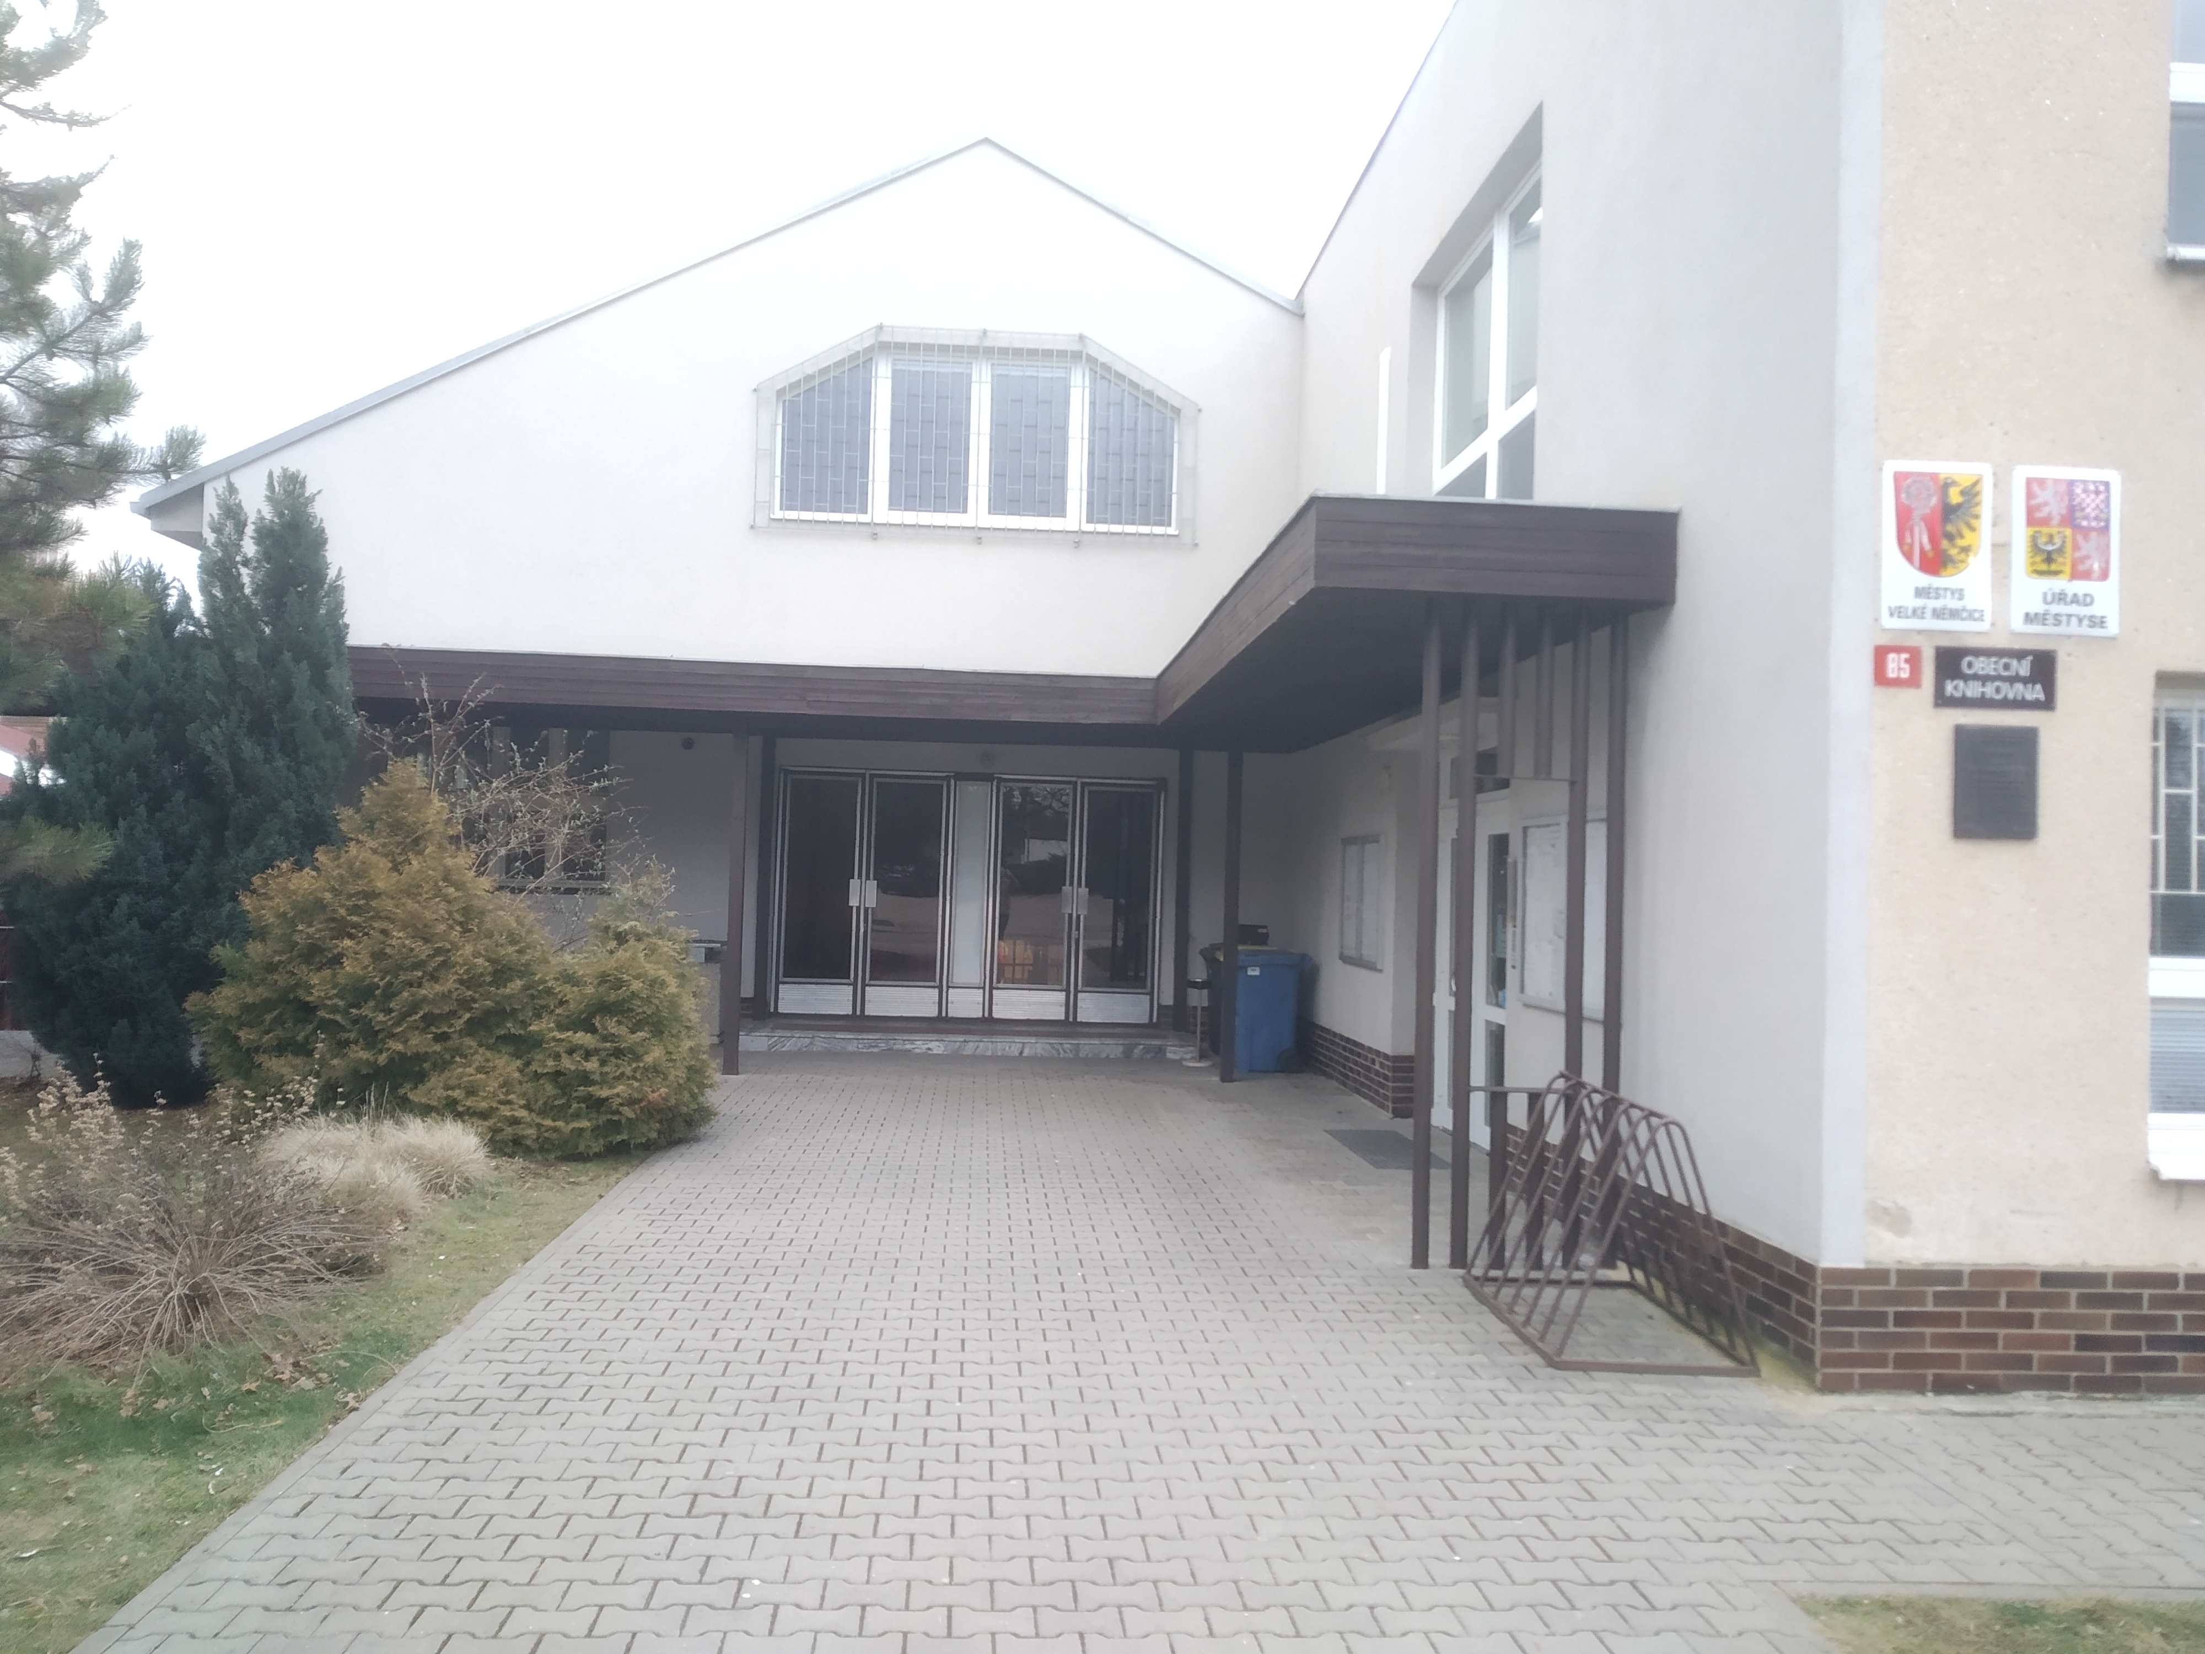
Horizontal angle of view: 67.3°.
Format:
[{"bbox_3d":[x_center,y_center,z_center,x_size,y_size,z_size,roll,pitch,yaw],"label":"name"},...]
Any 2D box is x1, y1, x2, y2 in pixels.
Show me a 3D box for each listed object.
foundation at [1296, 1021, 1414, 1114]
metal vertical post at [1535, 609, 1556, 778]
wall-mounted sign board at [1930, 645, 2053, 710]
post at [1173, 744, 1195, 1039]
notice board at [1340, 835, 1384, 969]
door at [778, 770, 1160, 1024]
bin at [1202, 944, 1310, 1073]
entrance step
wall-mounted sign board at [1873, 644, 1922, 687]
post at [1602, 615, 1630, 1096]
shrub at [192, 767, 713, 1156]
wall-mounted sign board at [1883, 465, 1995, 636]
[{"bbox_3d":[2.067,1.948,13.968,0.200,0.450,3.950,2,-2,-4],"label":"foundation"},{"bbox_3d":[2.021,-0.606,7.564,0.057,0.780,0.057,2,-2,-4],"label":"metal vertical post"},{"bbox_3d":[3.170,-0.525,5.874,0.447,0.213,0.020,2,-2,-4],"label":"wall-mounted sign board"},{"bbox_3d":[0.783,0.622,16.226,0.140,2.770,0.140,2,-2,-4],"label":"post"},{"bbox_3d":[2.033,0.588,13.134,0.080,1.040,1.460,2,-2,-4],"label":"notice board"},{"bbox_3d":[-1.300,0.681,16.237,3.740,2.400,0.120,2,-2,-4],"label":"door"},{"bbox_3d":[1.479,1.660,14.977,0.740,1.075,0.580,2,-2,-4],"label":"bin"},{"bbox_3d":[-1.260,2.058,15.813,4.330,0.165,0.900,2,-2,-4],"label":"entrance step"},{"bbox_3d":[2.813,-0.566,5.852,0.173,0.147,0.020,2,-2,-4],"label":"wall-mounted sign board"},{"bbox_3d":[2.331,0.507,7.551,0.057,2.987,0.057,2,-2,-4],"label":"post"},{"bbox_3d":[-4.194,0.744,10.612,3.350,2.300,2.300,2,-2,-4],"label":"shrub"},{"bbox_3d":[2.961,-0.994,5.874,0.405,0.602,0.020,2,-2,-4],"label":"wall-mounted sign board"}]

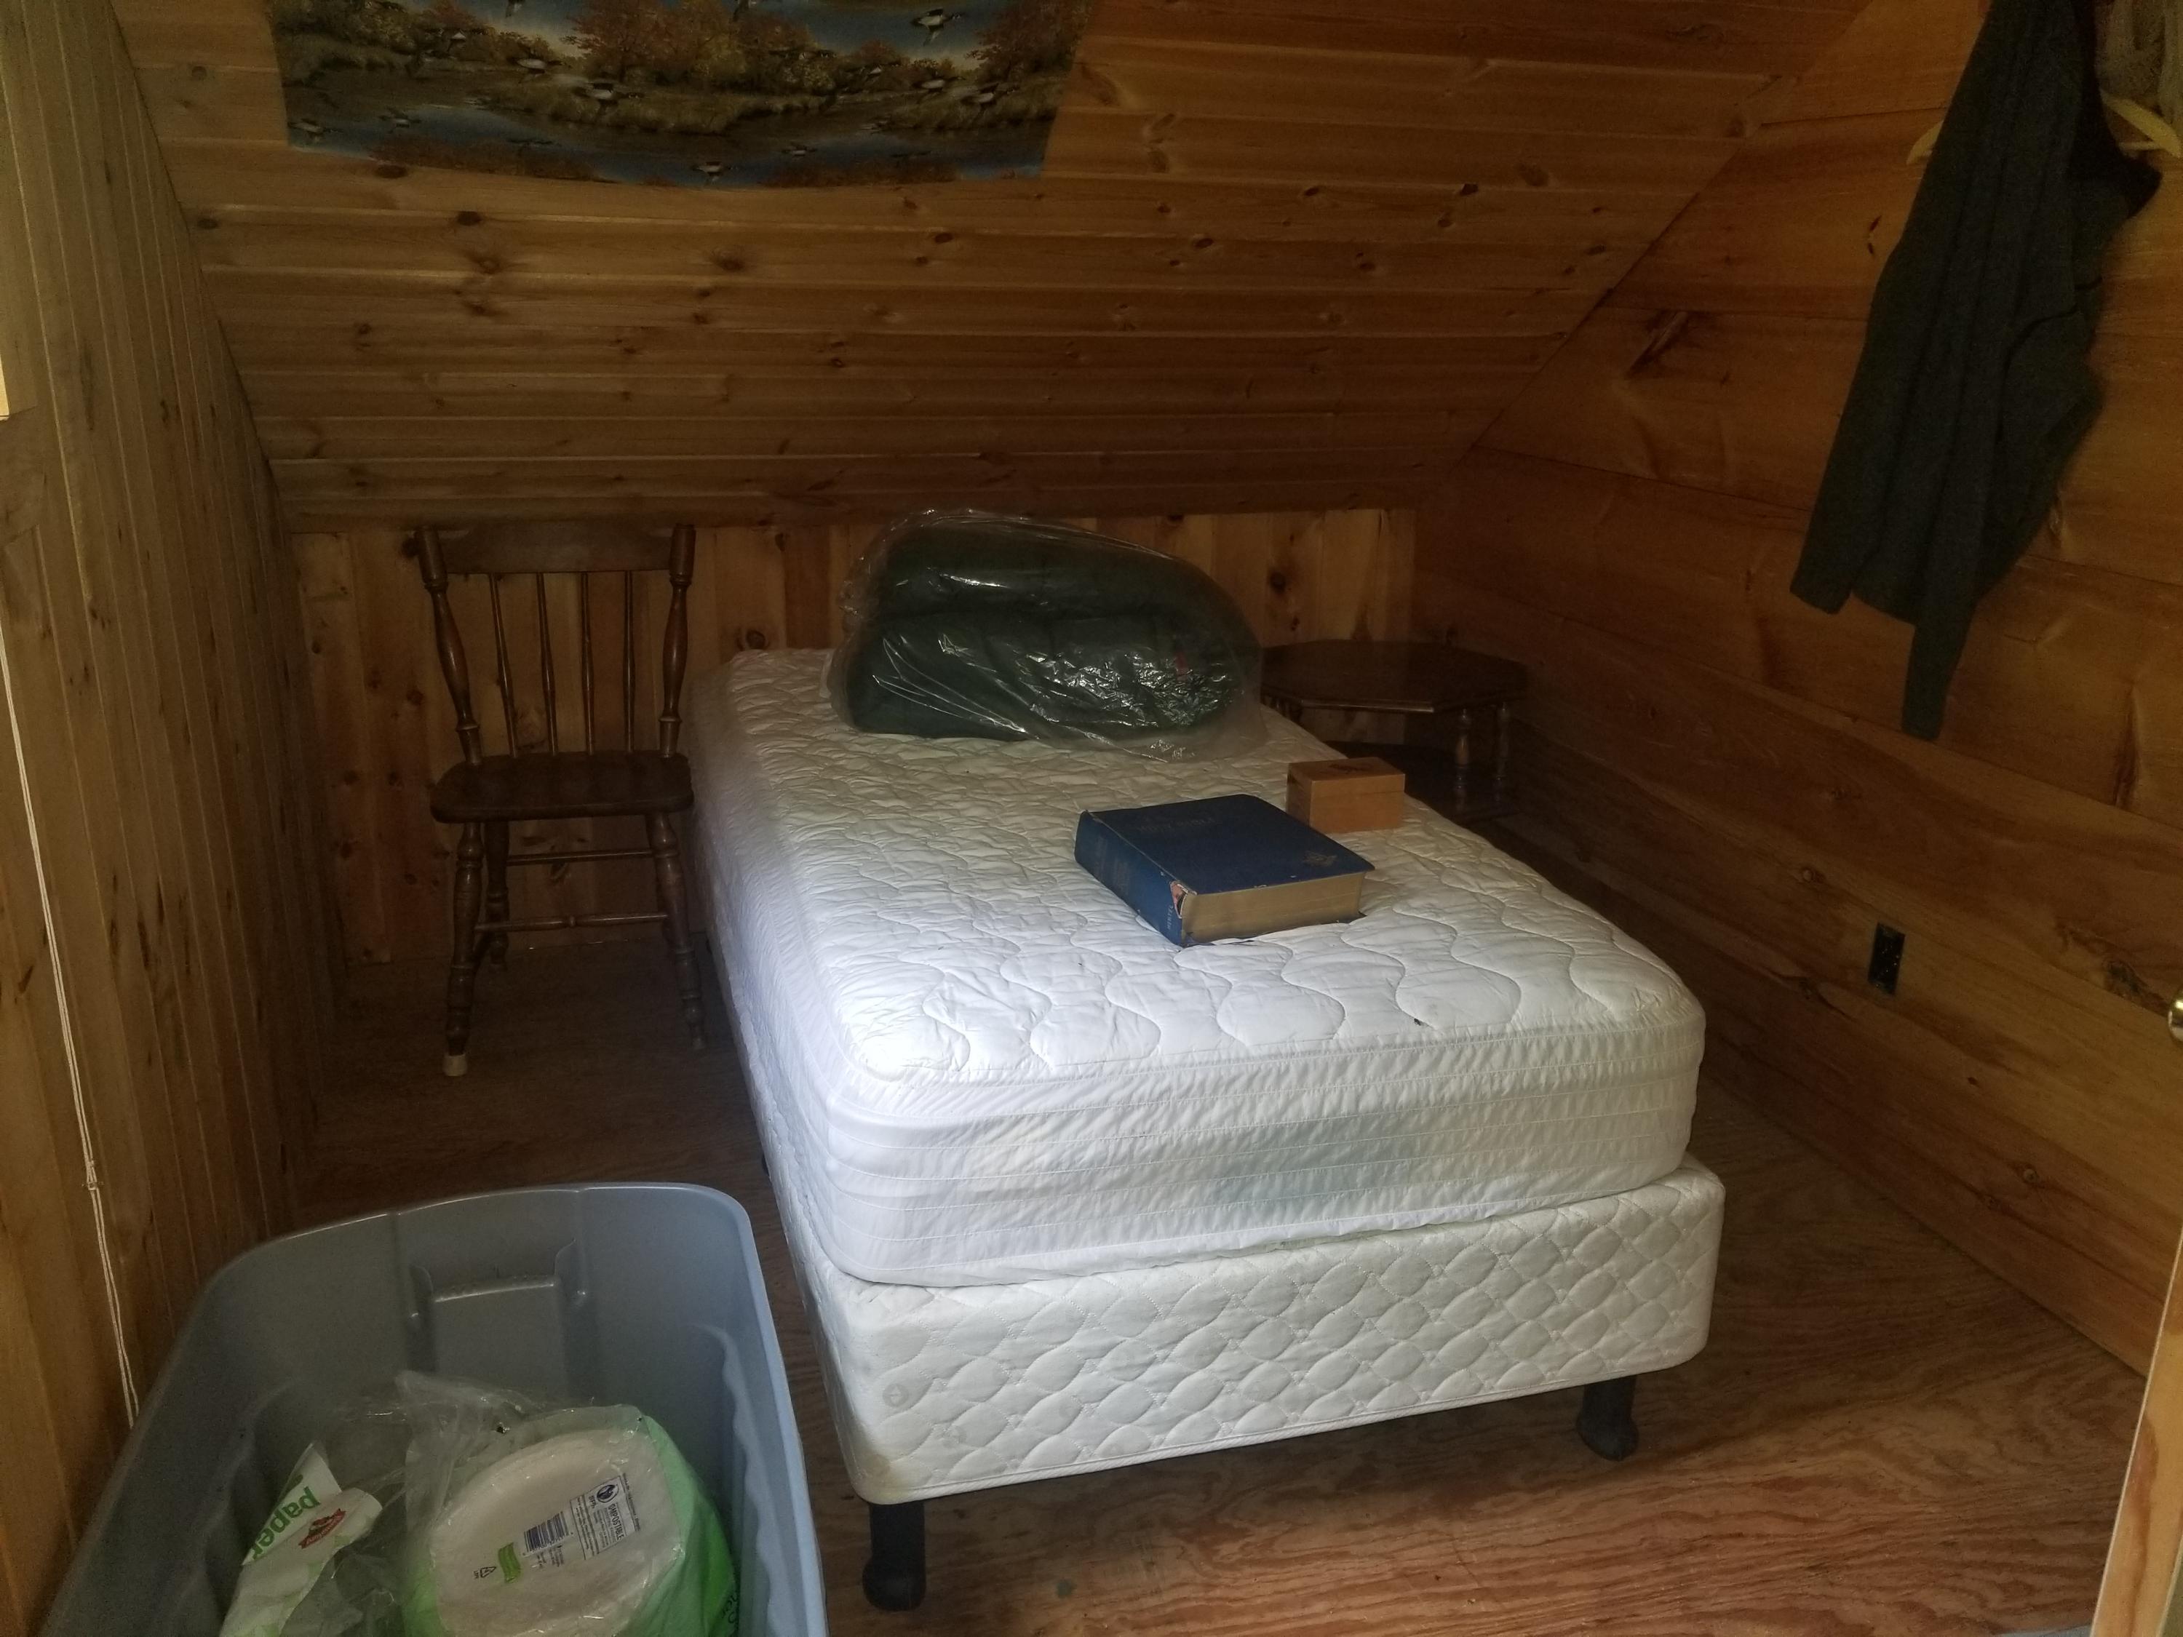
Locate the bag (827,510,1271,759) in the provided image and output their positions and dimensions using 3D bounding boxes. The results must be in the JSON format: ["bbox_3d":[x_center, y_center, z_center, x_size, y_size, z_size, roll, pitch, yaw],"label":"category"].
[{"bbox_3d":[-0.065,-0.344,2.821,0.740,0.330,0.480,1,18,1],"label":"bag"}]

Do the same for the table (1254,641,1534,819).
[{"bbox_3d":[0.584,-0.021,3.471,0.610,0.580,0.610,5,18,12],"label":"table"}]

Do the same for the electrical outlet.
[{"bbox_3d":[1.216,0.217,2.514,0.015,0.102,0.060,-4,18,-15],"label":"electrical outlet"}]

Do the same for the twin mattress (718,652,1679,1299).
[{"bbox_3d":[-0.058,0.037,2.510,0.980,0.240,1.890,-4,18,-16],"label":"twin mattress"}]

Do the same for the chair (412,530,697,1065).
[{"bbox_3d":[-0.960,-0.070,3.045,0.500,0.886,0.540,-4,18,-14],"label":"chair"}]

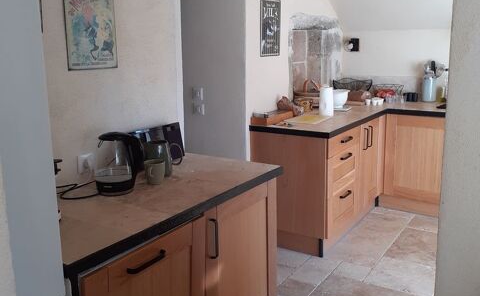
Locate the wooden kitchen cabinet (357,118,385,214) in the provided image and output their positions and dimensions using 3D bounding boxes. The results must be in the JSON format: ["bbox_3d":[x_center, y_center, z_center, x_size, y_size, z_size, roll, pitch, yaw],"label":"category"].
[{"bbox_3d":[0.854,0.139,4.205,0.535,0.798,0.571,7,15,33],"label":"wooden kitchen cabinet"}]

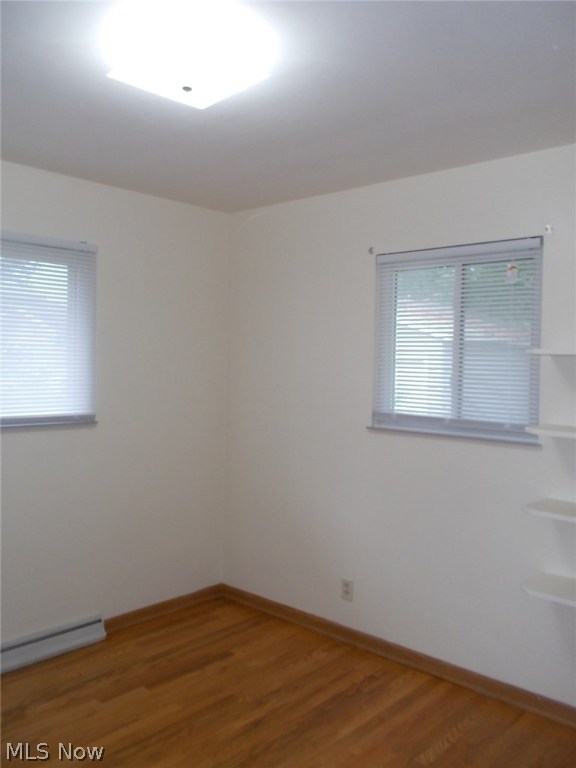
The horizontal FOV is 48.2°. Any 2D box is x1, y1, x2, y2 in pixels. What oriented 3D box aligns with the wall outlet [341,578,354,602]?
[{"bbox_3d":[0.321,1.125,3.501,0.072,0.115,0.012,3,3,42],"label":"wall outlet"}]

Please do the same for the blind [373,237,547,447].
[{"bbox_3d":[0.784,-0.205,3.077,0.845,0.880,0.040,3,3,42],"label":"blind"}]

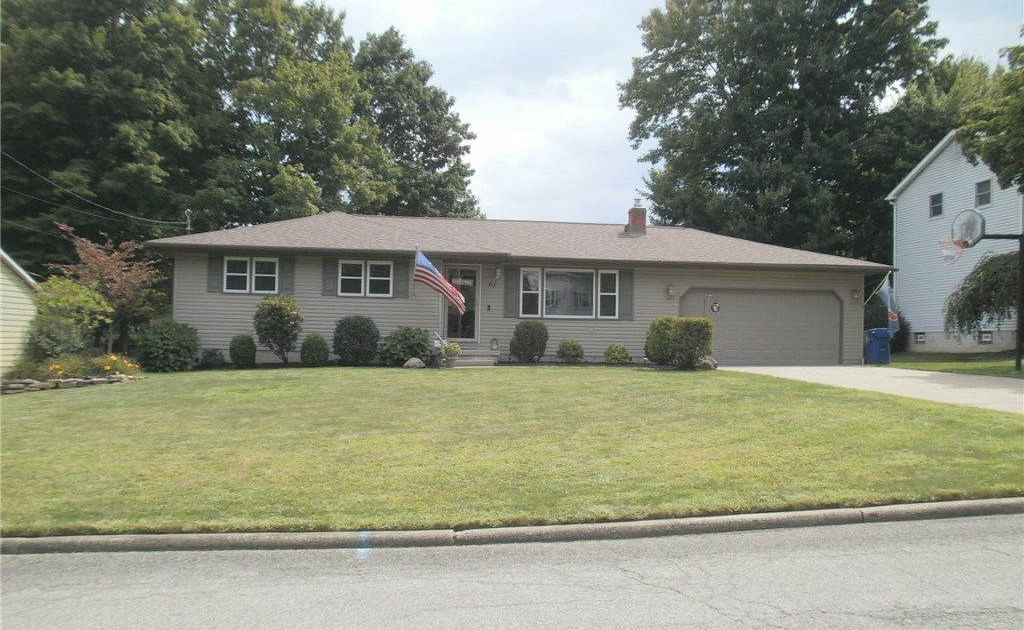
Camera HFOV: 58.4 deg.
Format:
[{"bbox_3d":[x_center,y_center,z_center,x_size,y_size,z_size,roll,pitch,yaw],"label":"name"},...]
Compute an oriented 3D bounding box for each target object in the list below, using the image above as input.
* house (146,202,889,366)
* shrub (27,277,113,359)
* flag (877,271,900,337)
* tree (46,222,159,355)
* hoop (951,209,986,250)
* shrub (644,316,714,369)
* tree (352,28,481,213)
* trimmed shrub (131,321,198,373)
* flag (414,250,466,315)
[{"bbox_3d":[0.275,-1.010,29.200,20.400,5.000,9.300,1,-2,-6],"label":"house"},{"bbox_3d":[-10.037,0.147,20.800,1.900,2.000,1.800,1,-2,-6],"label":"shrub"},{"bbox_3d":[10.921,-0.305,26.600,0.660,1.720,0.400,1,-2,-6],"label":"flag"},{"bbox_3d":[-10.088,-0.507,22.700,2.750,3.450,2.700,1,-2,-6],"label":"tree"},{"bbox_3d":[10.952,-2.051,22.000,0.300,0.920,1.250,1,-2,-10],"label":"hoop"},{"bbox_3d":[4.384,0.720,24.000,1.750,1.380,1.300,1,-2,-6],"label":"shrub"},{"bbox_3d":[-5.593,-6.145,46.000,8.000,16.300,8.000,1,-2,-6],"label":"tree"},{"bbox_3d":[-8.299,0.752,21.900,1.600,1.200,1.500,1,-2,-6],"label":"trimmed shrub"},{"bbox_3d":[-1.840,-0.836,23.600,1.300,1.660,0.600,1,-2,-6],"label":"flag"}]

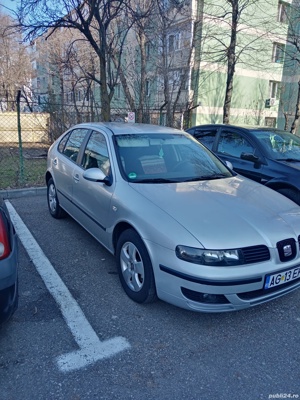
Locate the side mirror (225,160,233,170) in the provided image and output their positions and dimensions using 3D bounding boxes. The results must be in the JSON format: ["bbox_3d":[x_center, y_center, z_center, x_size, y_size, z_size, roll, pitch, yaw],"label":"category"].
[{"bbox_3d":[0.969,-0.416,3.791,0.220,0.150,0.160,-10,19,-39],"label":"side mirror"}]

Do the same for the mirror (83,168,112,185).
[{"bbox_3d":[-0.508,-0.228,2.884,0.220,0.150,0.160,-5,16,-24],"label":"mirror"}]

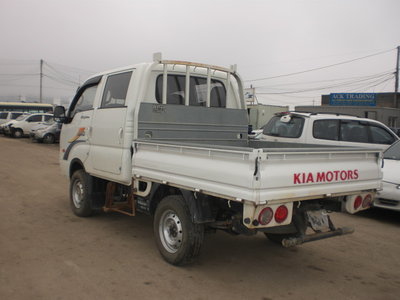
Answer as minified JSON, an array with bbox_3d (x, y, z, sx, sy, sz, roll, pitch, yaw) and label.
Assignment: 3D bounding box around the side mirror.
[{"bbox_3d":[-2.205,-0.556,6.533,0.180,0.240,0.110,0,3,-36],"label":"side mirror"}]

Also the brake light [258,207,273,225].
[{"bbox_3d":[0.503,0.511,3.222,0.145,0.145,0.050,0,3,-37],"label":"brake light"}]

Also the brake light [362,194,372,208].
[{"bbox_3d":[1.641,0.508,4.078,0.145,0.145,0.050,0,3,-36],"label":"brake light"}]

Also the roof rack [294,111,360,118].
[{"bbox_3d":[2.706,-0.786,9.565,1.650,0.110,1.000,0,3,-33],"label":"roof rack"}]

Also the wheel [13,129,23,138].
[{"bbox_3d":[-10.967,-0.974,25.000,0.620,0.620,0.200,0,3,-36],"label":"wheel"}]

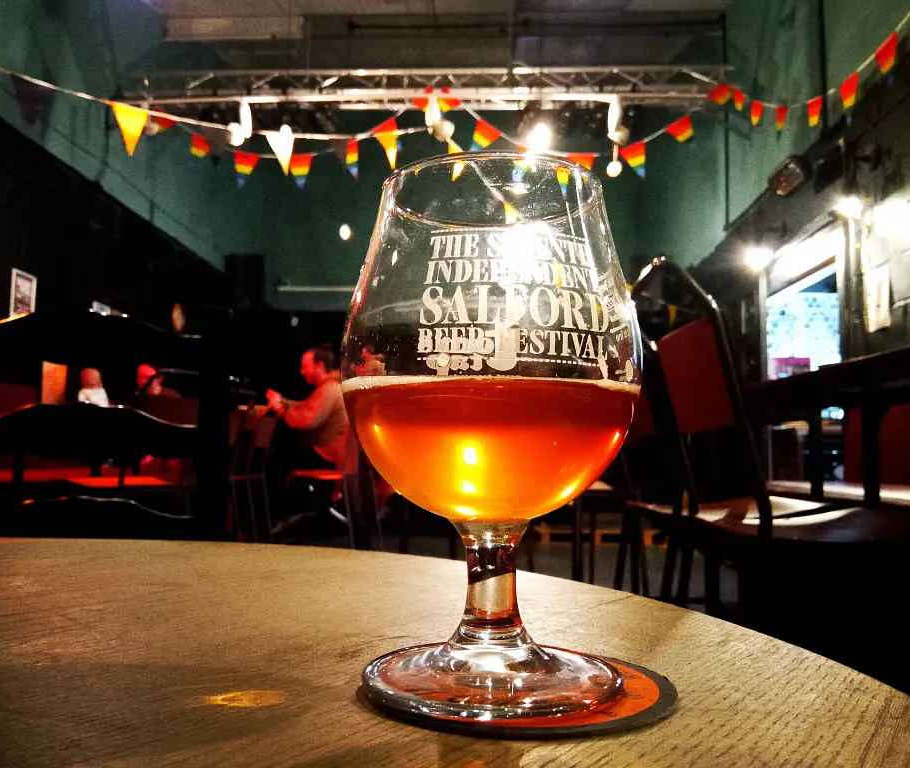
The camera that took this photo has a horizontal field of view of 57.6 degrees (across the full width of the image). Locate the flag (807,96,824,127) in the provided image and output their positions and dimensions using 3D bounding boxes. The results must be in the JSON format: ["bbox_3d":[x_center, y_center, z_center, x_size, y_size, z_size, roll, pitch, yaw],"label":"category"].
[{"bbox_3d":[1.874,-1.377,4.296,0.015,0.215,0.180,0,-5,3],"label":"flag"}]

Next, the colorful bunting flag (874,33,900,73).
[{"bbox_3d":[1.882,-1.384,3.594,0.015,0.205,0.180,0,-5,3],"label":"colorful bunting flag"}]

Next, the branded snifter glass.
[{"bbox_3d":[0.011,0.014,0.249,0.089,0.147,0.089,1,-5,-5],"label":"branded snifter glass"}]

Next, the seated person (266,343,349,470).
[{"bbox_3d":[-0.892,0.404,5.081,0.610,1.270,0.500,-1,-5,6],"label":"seated person"}]

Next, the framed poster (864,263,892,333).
[{"bbox_3d":[1.930,-0.395,3.778,0.020,0.300,0.230,0,-5,3],"label":"framed poster"}]

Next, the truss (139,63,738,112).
[{"bbox_3d":[-0.225,-2.120,5.941,4.370,0.270,0.290,0,-5,2],"label":"truss"}]

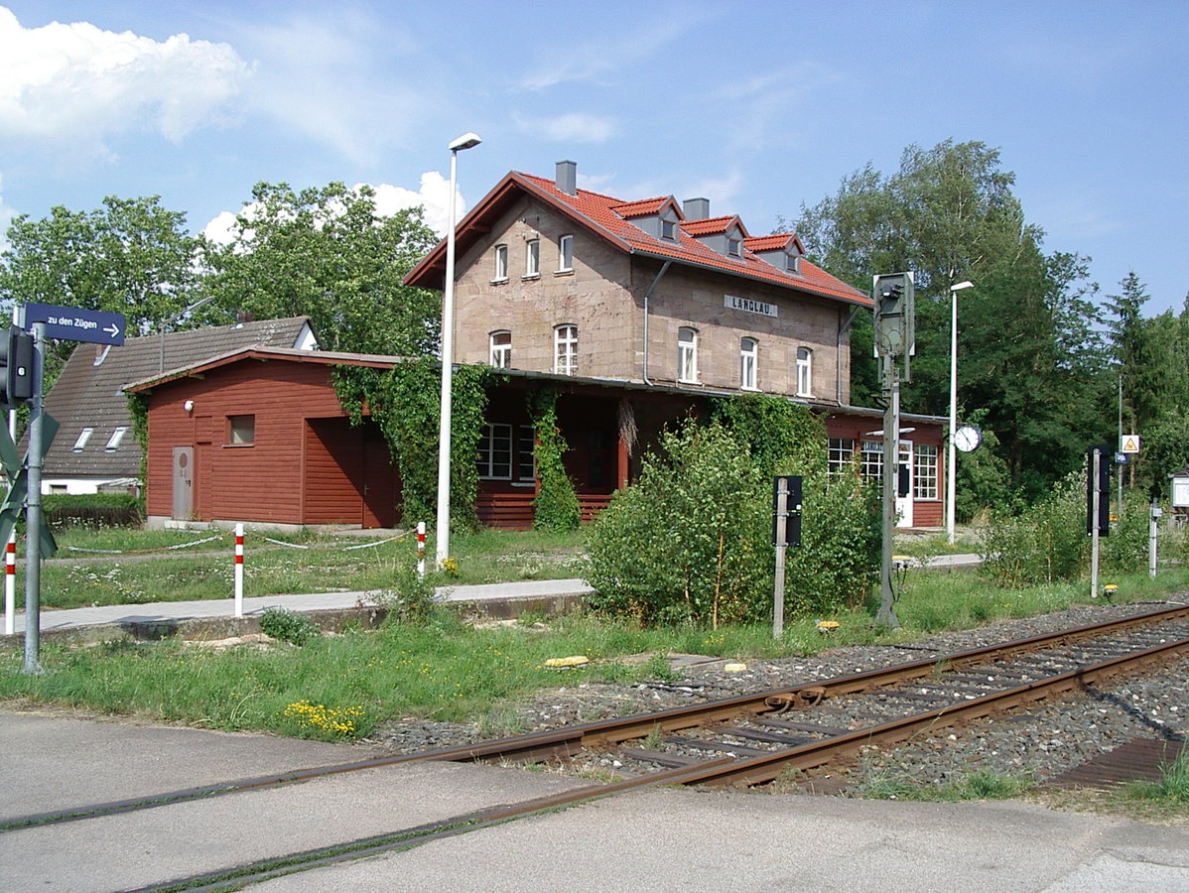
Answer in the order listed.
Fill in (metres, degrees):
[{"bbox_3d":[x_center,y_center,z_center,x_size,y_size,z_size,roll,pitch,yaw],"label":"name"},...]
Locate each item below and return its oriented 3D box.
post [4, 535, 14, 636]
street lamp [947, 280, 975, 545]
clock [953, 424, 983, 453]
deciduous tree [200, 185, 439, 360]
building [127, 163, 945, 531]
[{"bbox_3d":[-5.165,1.194,11.591,0.078,0.953,0.078,0,-2,40],"label":"post"},{"bbox_3d":[9.284,-0.869,33.106,0.640,6.697,0.260,0,-2,40],"label":"street lamp"},{"bbox_3d":[9.382,-0.187,32.824,0.680,0.680,0.200,0,-2,40],"label":"clock"},{"bbox_3d":[-13.633,-4.797,65.157,12.000,16.872,12.000,0,-2,40],"label":"deciduous tree"},{"bbox_3d":[0.069,-3.307,42.671,12.342,11.800,26.133,0,-2,40],"label":"building"}]

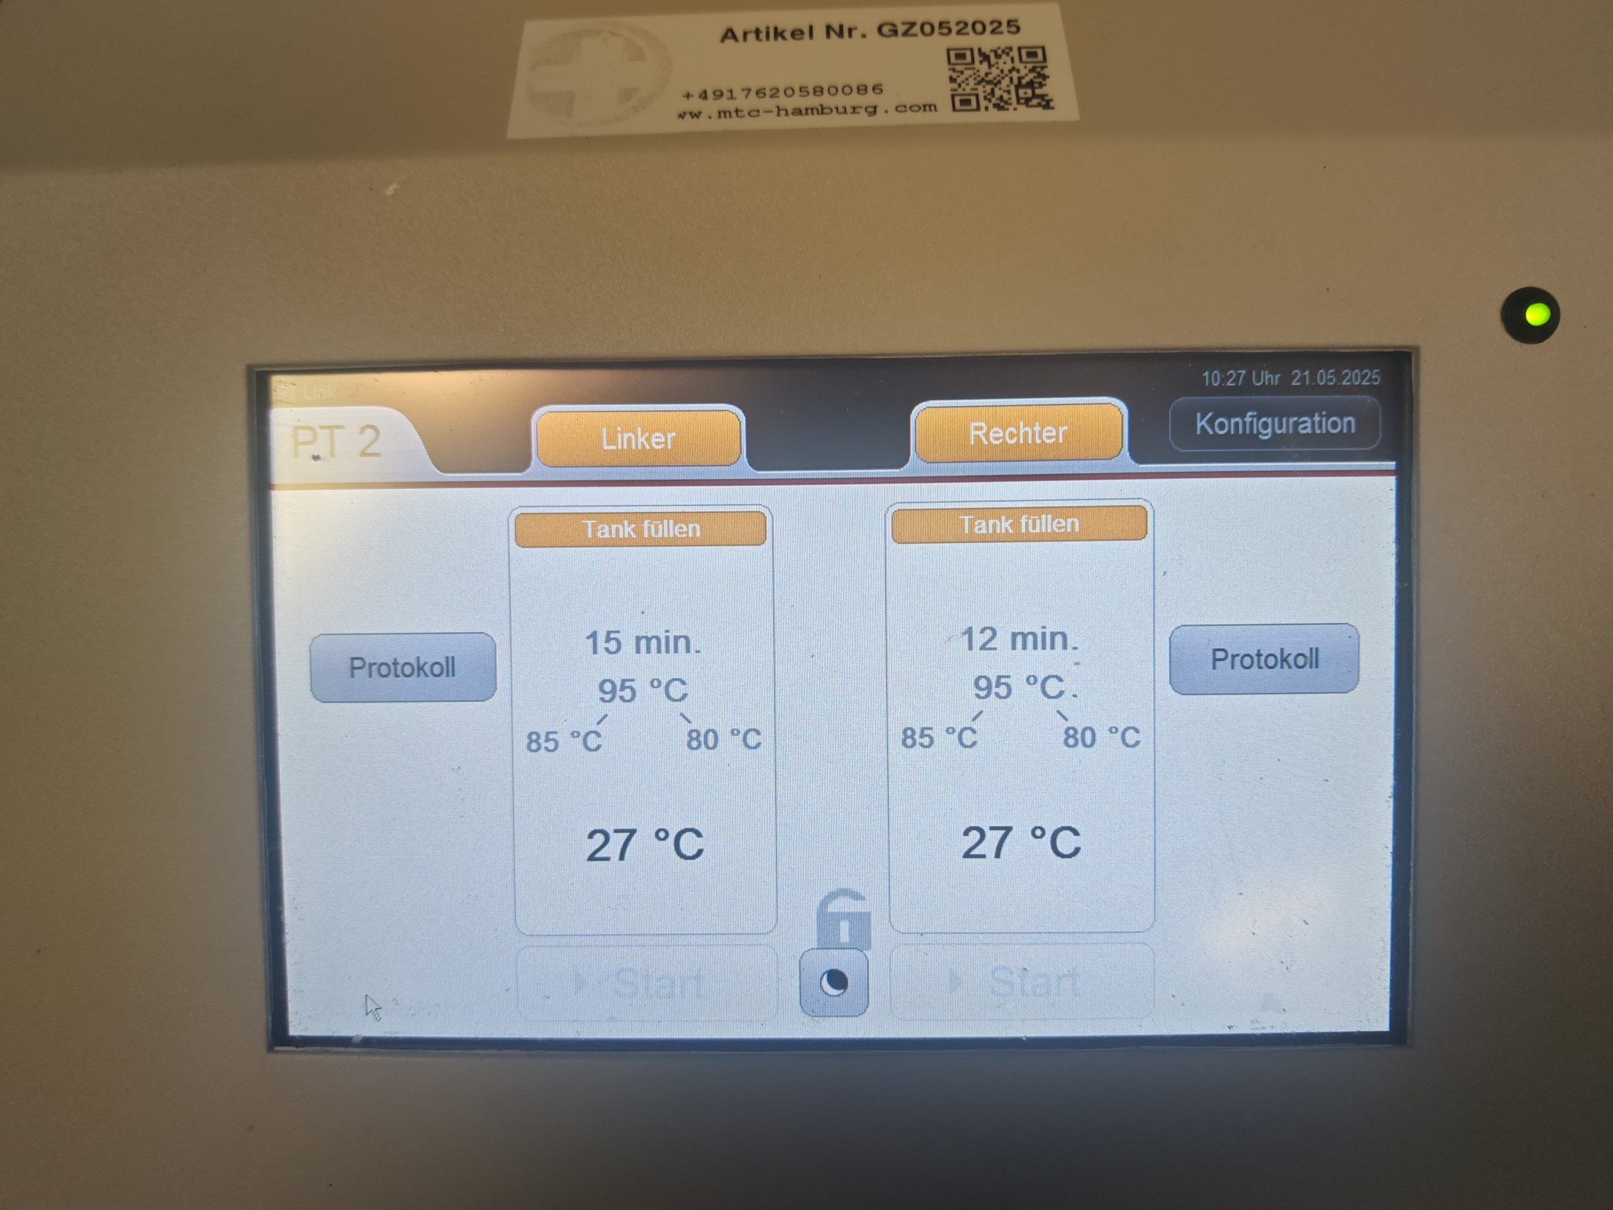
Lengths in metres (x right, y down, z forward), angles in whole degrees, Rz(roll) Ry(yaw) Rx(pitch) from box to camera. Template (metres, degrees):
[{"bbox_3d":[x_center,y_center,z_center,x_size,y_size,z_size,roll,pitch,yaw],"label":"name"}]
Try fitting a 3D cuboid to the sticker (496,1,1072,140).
[{"bbox_3d":[-0.002,-0.074,0.174,0.076,0.001,0.025,-1,59,1],"label":"sticker"}]

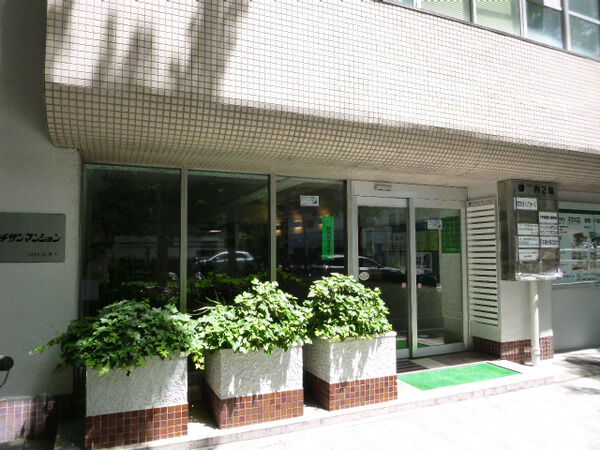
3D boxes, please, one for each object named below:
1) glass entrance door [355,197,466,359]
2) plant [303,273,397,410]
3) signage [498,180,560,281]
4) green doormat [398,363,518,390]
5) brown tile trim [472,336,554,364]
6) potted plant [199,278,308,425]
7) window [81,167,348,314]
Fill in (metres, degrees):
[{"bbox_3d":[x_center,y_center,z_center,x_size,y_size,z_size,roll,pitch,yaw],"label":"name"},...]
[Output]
[{"bbox_3d":[1.563,0.692,5.750,1.829,2.094,0.082,1,-4,-24],"label":"glass entrance door"},{"bbox_3d":[0.422,1.055,4.262,0.857,1.190,0.789,1,-4,-24],"label":"plant"},{"bbox_3d":[3.001,0.077,5.641,0.843,1.238,0.211,1,-4,-24],"label":"signage"},{"bbox_3d":[1.799,1.667,4.855,1.360,0.019,0.537,1,-4,-24],"label":"green doormat"},{"bbox_3d":[2.867,1.662,5.917,0.959,0.279,0.571,1,-4,-24],"label":"brown tile trim"},{"bbox_3d":[-0.462,1.055,3.873,0.870,1.156,0.816,1,-4,-24],"label":"potted plant"},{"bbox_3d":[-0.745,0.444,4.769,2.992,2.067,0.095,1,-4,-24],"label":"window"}]

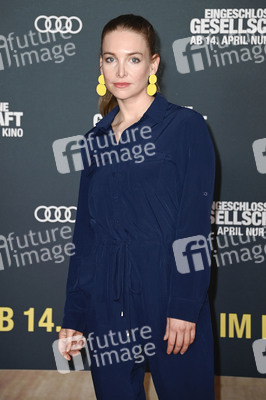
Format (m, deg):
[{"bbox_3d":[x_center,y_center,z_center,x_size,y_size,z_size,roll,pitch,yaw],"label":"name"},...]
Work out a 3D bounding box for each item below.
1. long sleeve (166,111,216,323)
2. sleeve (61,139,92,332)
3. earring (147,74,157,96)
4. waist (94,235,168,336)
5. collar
[{"bbox_3d":[0.151,0.043,3.870,0.120,0.560,0.140,6,7,25],"label":"long sleeve"},{"bbox_3d":[-0.150,0.098,4.040,0.110,0.525,0.135,7,7,28],"label":"sleeve"},{"bbox_3d":[0.053,-0.311,4.070,0.028,0.058,0.007,3,8,-12],"label":"earring"},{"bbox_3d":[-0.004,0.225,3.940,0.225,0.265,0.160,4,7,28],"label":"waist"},{"bbox_3d":[-0.004,-0.230,3.900,0.185,0.115,0.150,3,7,23],"label":"collar"}]

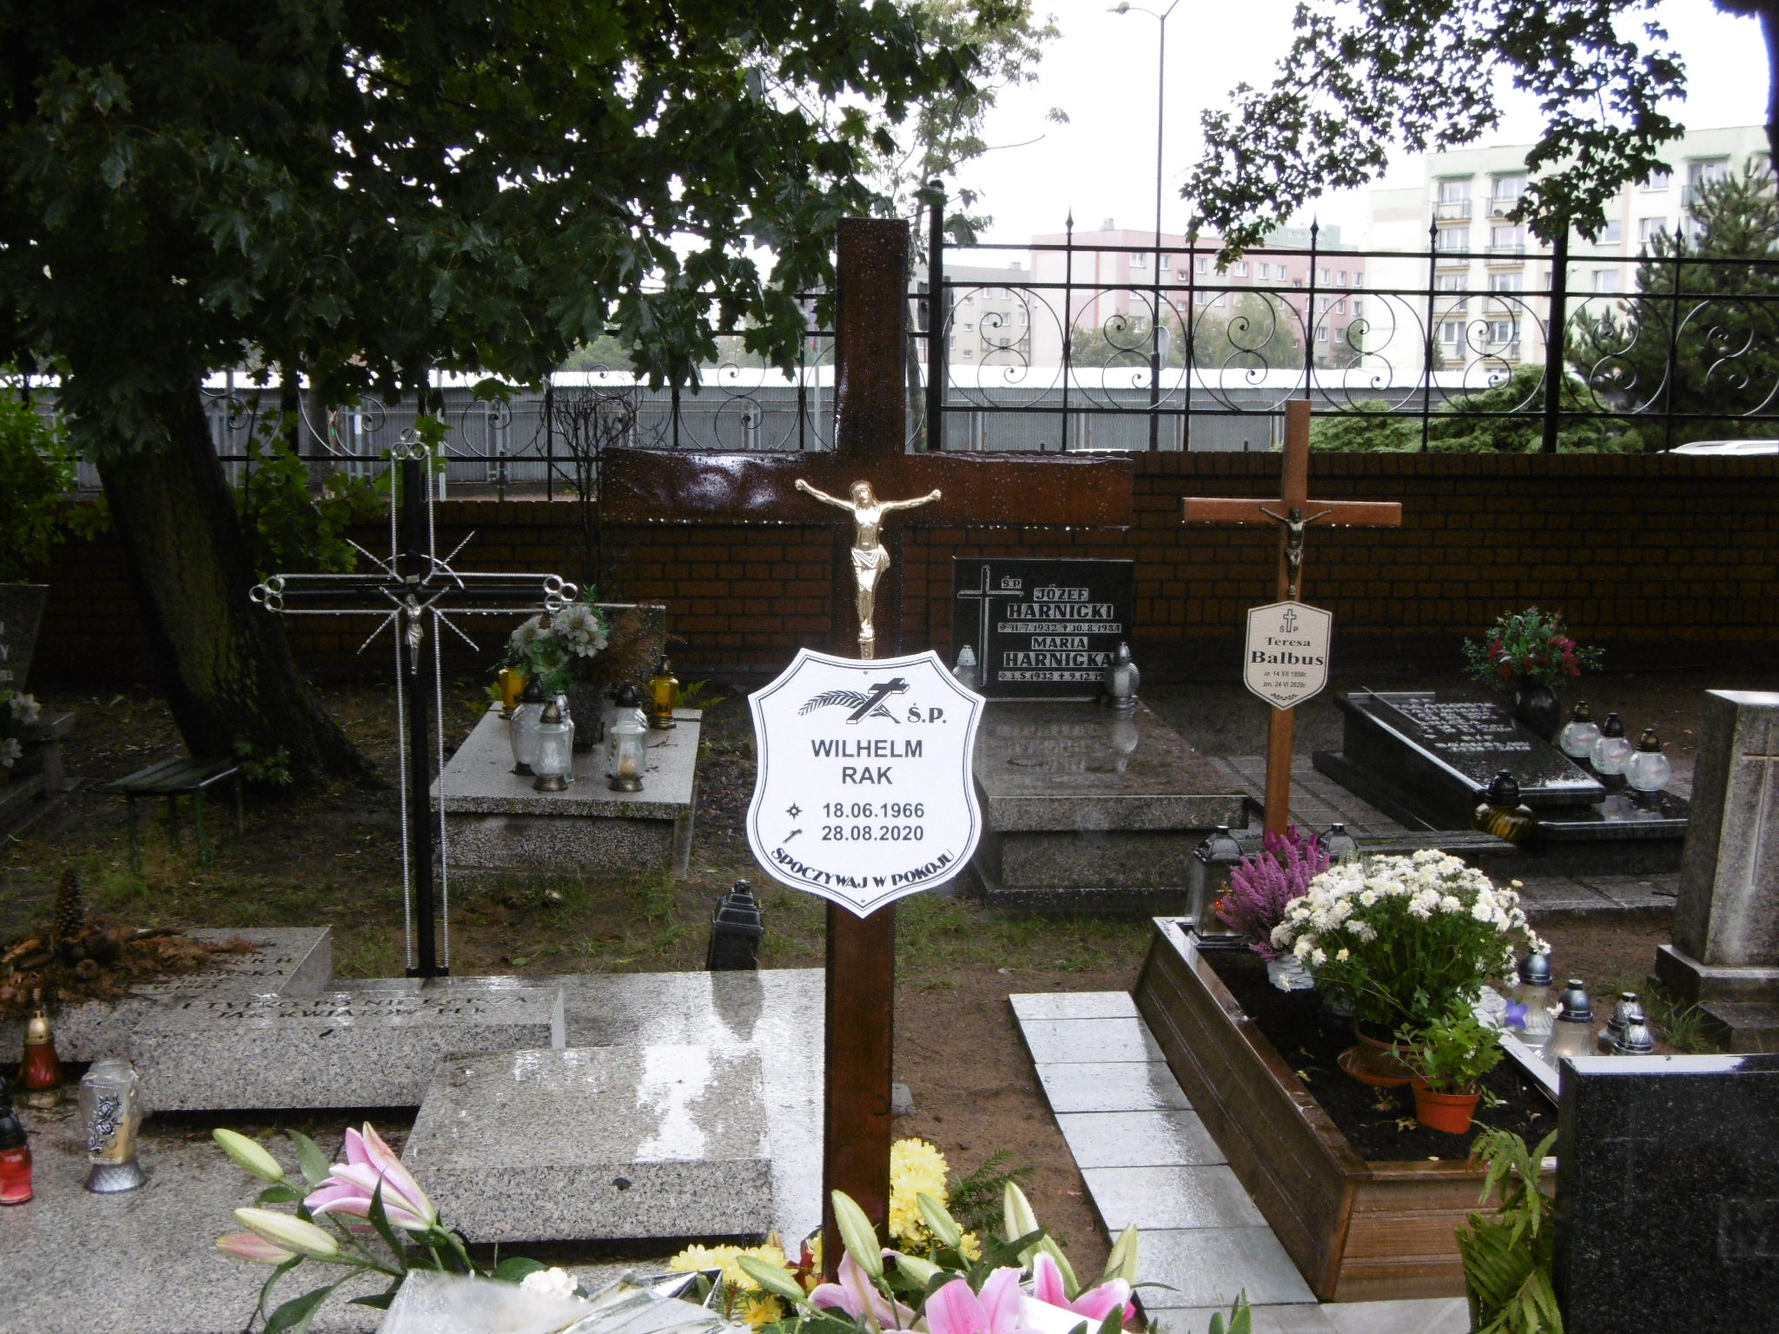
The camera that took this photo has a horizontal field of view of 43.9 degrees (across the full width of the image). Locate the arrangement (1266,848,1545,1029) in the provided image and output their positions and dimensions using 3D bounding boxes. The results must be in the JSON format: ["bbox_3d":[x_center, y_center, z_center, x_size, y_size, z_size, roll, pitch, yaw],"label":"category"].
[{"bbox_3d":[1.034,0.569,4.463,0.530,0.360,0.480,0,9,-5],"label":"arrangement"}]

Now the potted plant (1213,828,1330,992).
[{"bbox_3d":[0.891,0.544,5.097,0.260,0.350,0.250,0,9,-5],"label":"potted plant"}]

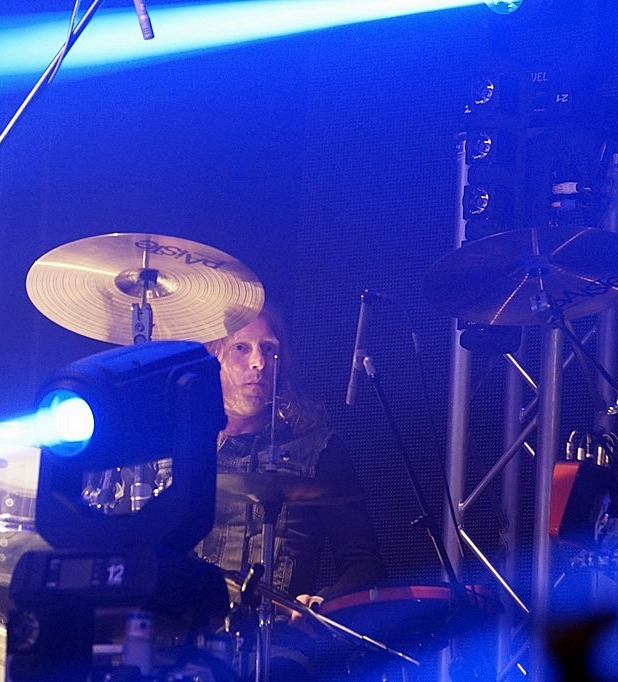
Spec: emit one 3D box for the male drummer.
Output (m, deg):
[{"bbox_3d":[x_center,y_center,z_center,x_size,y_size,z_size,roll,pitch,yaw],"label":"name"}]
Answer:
[{"bbox_3d":[-0.180,0.520,9.420,0.650,1.270,0.750,0,-7,18],"label":"male drummer"}]

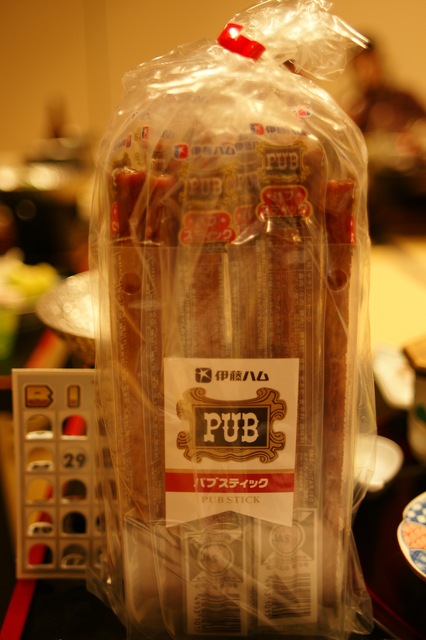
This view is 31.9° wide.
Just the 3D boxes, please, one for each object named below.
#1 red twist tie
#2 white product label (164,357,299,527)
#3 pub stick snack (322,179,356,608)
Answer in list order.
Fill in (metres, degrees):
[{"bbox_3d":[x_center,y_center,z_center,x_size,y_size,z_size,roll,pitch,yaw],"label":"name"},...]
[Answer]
[{"bbox_3d":[0.013,-0.122,0.328,0.020,0.009,0.011,34,9,0],"label":"red twist tie"},{"bbox_3d":[0.008,0.052,0.322,0.057,0.078,0.001,0,13,0],"label":"white product label"},{"bbox_3d":[0.055,0.038,0.329,0.013,0.197,0.013,-1,12,0],"label":"pub stick snack"}]

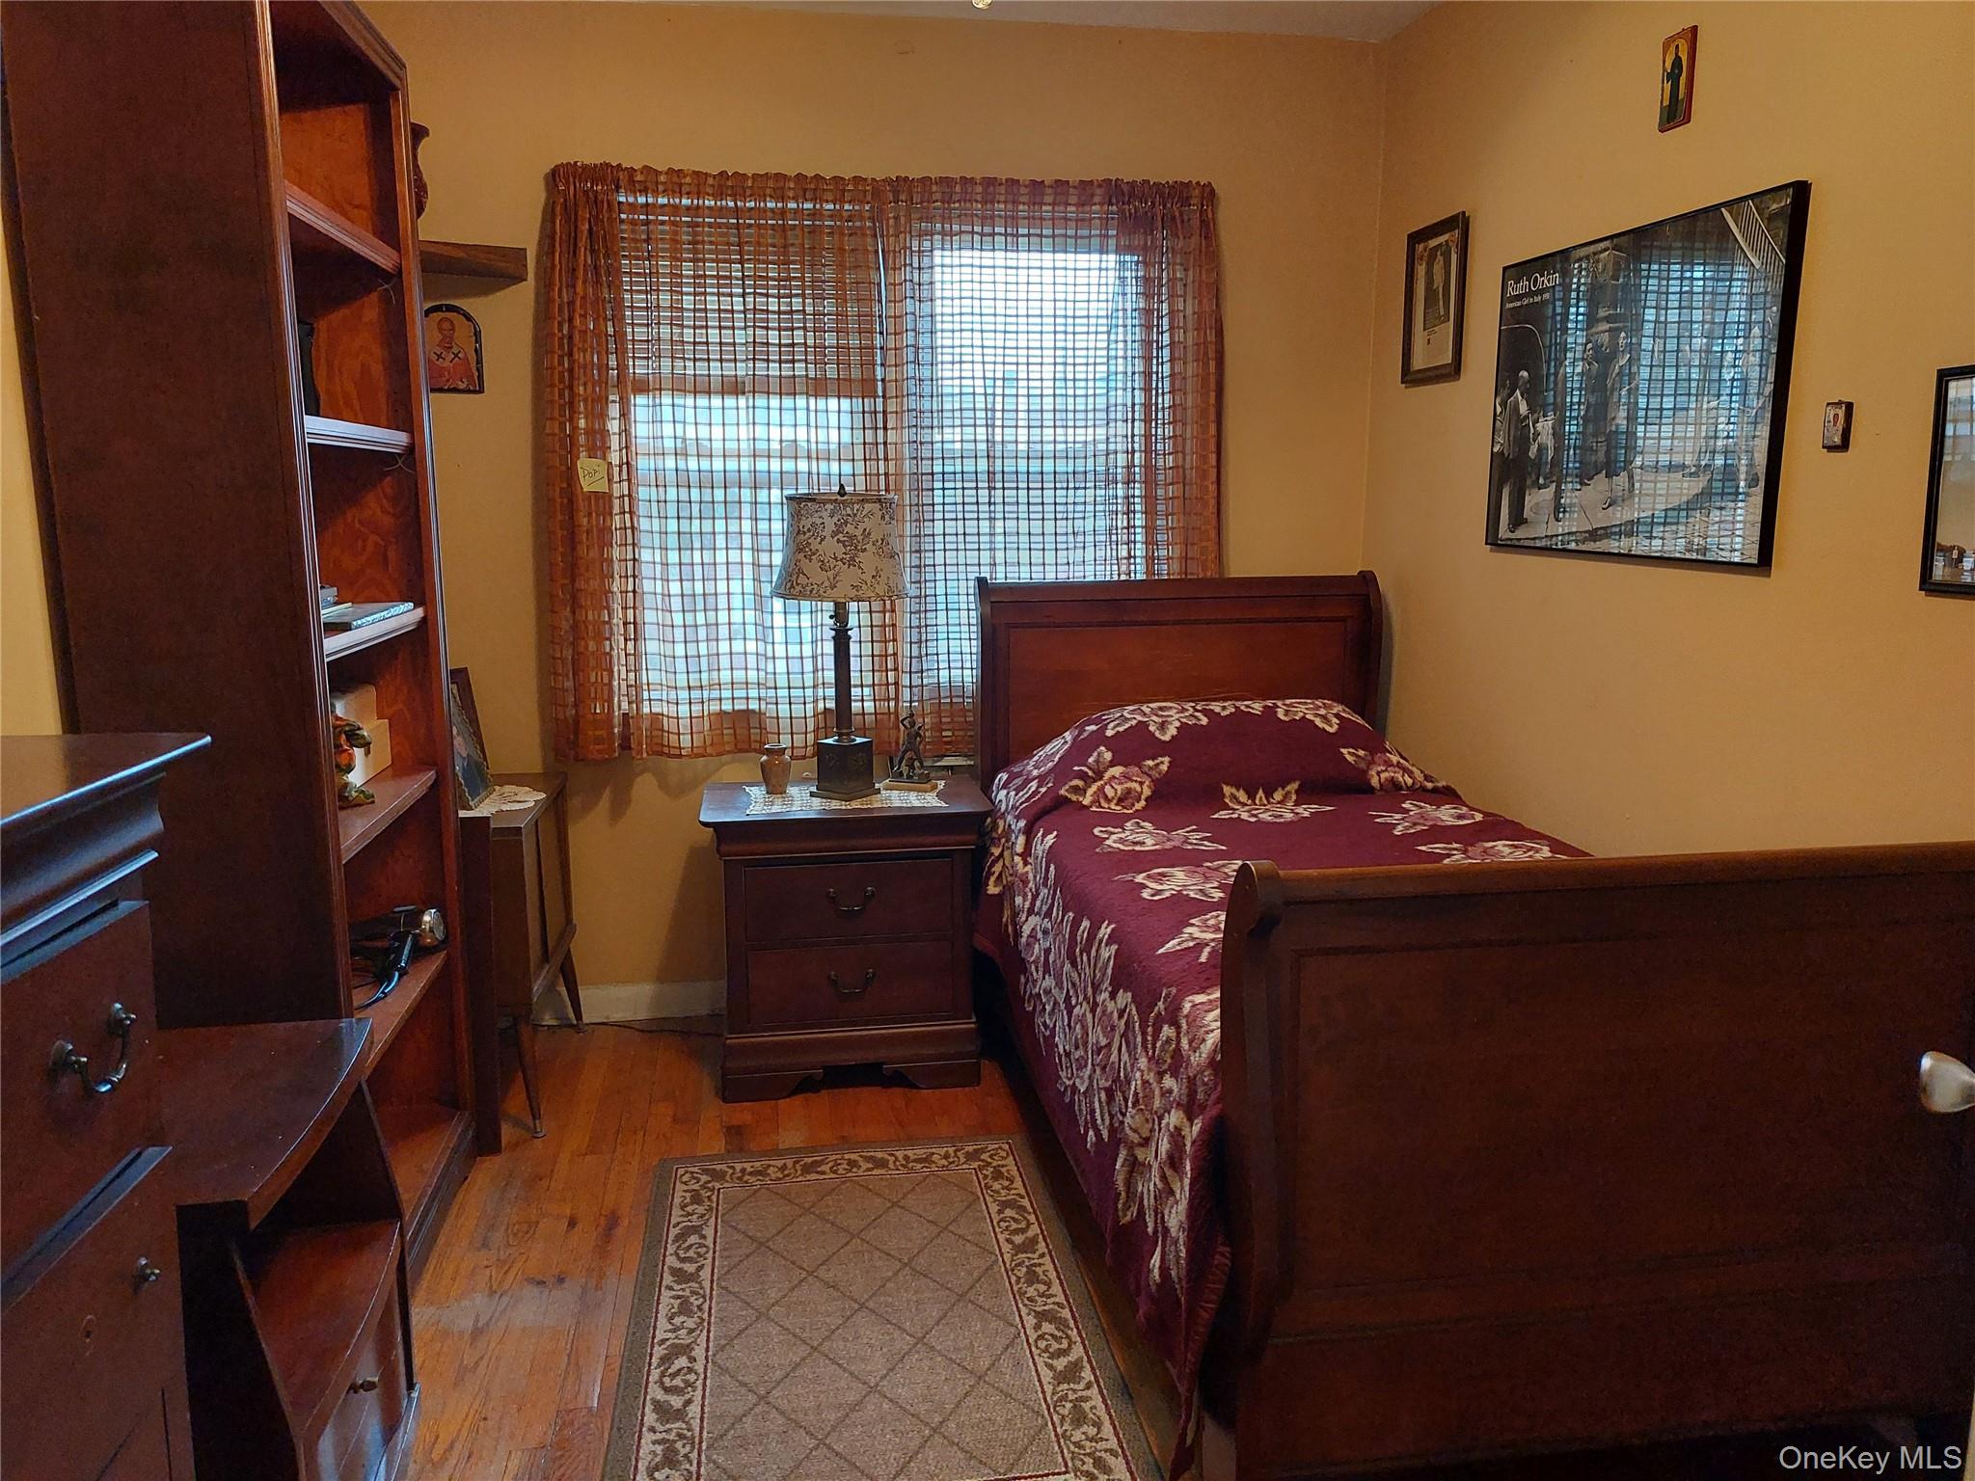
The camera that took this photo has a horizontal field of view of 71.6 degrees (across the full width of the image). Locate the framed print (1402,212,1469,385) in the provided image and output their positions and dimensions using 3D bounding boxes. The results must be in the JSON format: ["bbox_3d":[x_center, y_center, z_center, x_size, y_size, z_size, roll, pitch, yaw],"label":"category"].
[{"bbox_3d":[1.051,-1.031,3.238,0.020,0.358,0.276,-2,11,-9],"label":"framed print"}]

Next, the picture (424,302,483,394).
[{"bbox_3d":[-1.272,-0.921,3.213,0.160,0.205,0.018,-2,11,-9],"label":"picture"}]

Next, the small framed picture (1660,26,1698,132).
[{"bbox_3d":[1.194,-1.141,2.368,0.013,0.150,0.075,-2,11,-9],"label":"small framed picture"}]

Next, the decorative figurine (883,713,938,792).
[{"bbox_3d":[-0.184,0.024,3.222,0.120,0.183,0.065,2,11,8],"label":"decorative figurine"}]

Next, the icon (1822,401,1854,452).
[{"bbox_3d":[1.267,-0.467,2.040,0.014,0.068,0.038,-2,11,-9],"label":"icon"}]

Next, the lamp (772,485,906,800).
[{"bbox_3d":[-0.327,-0.220,3.106,0.298,0.706,0.298,-2,11,-9],"label":"lamp"}]

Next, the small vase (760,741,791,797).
[{"bbox_3d":[-0.490,0.064,3.189,0.073,0.116,0.073,-2,11,-9],"label":"small vase"}]

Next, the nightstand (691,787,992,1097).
[{"bbox_3d":[-0.334,0.453,3.244,0.638,0.669,0.386,-2,11,-9],"label":"nightstand"}]

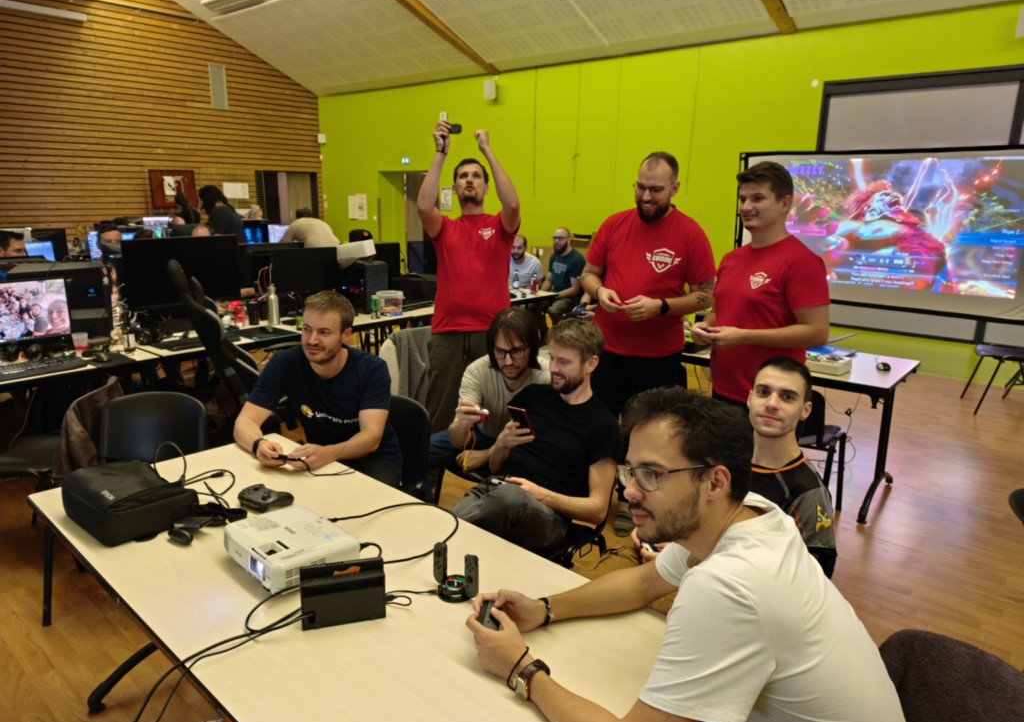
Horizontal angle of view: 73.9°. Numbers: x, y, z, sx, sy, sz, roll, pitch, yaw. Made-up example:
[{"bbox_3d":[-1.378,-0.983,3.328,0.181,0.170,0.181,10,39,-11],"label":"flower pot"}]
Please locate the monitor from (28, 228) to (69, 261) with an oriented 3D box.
[{"bbox_3d":[-4.269,-1.048,6.200,0.080,0.350,0.520,14,19,41],"label":"monitor"}]

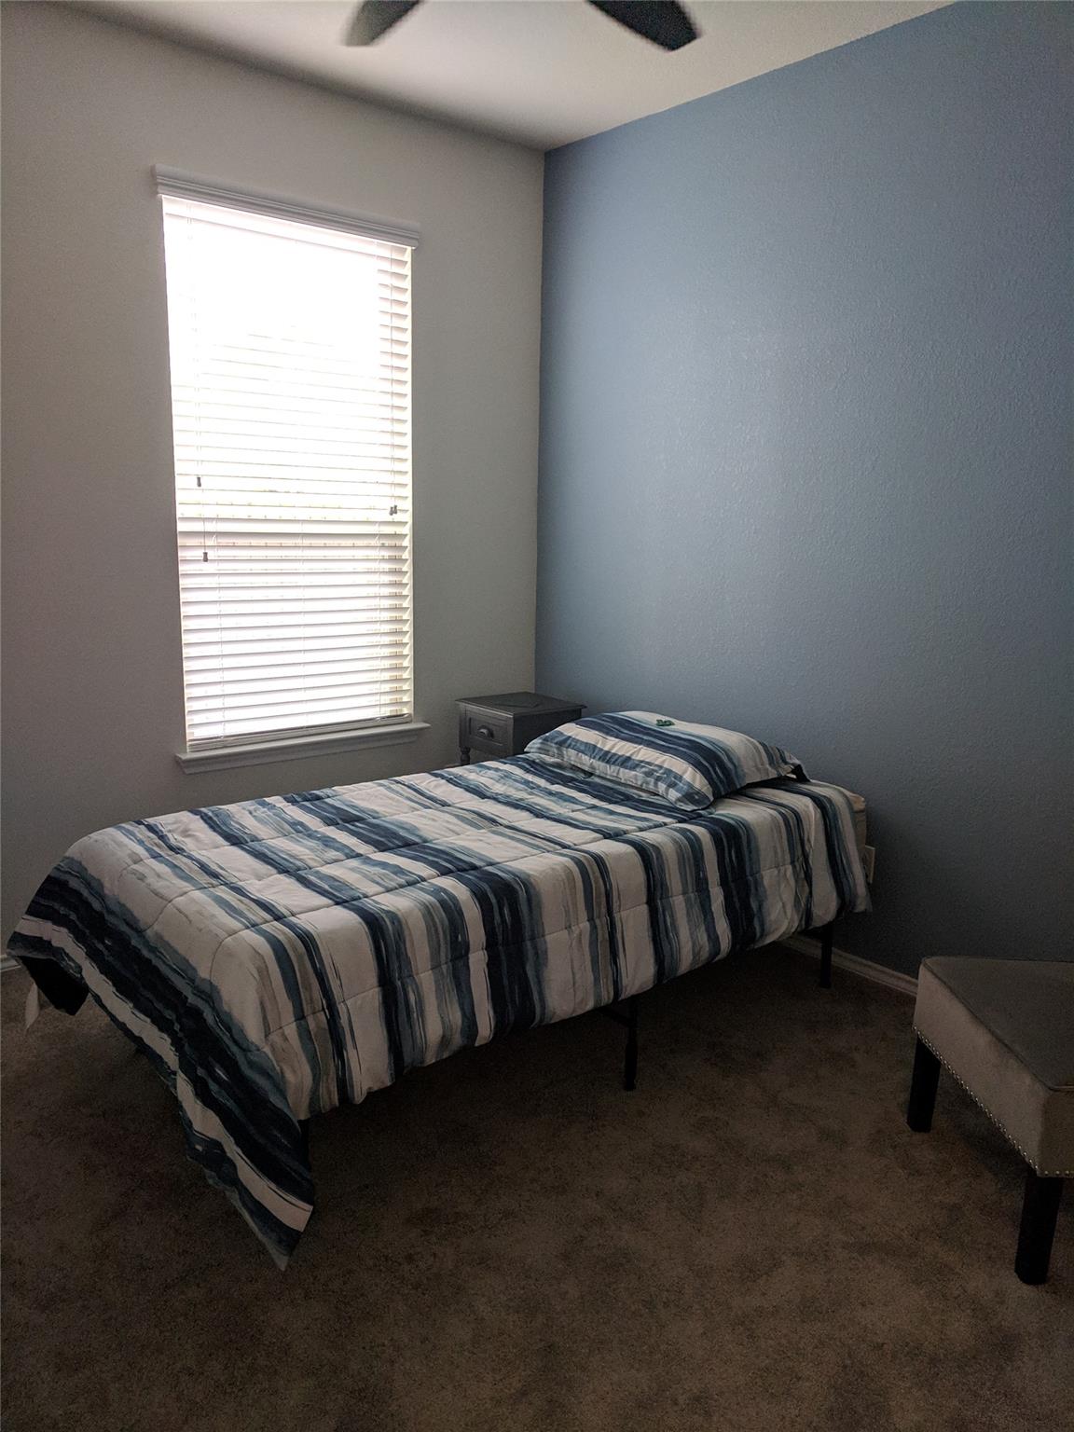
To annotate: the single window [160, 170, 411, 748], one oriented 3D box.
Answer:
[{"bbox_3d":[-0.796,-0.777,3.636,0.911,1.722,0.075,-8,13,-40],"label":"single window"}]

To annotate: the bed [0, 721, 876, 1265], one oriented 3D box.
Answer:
[{"bbox_3d":[-0.113,0.483,2.900,2.120,0.515,1.190,-8,13,-40],"label":"bed"}]

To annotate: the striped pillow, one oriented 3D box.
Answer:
[{"bbox_3d":[0.395,0.094,3.305,0.530,0.165,0.760,-8,13,-40],"label":"striped pillow"}]

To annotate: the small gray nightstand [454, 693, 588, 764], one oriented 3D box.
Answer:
[{"bbox_3d":[-0.065,0.284,4.219,0.362,0.680,0.373,-8,13,-40],"label":"small gray nightstand"}]

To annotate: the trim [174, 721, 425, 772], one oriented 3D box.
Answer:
[{"bbox_3d":[-0.796,0.105,3.798,0.980,0.078,0.083,-8,13,-40],"label":"trim"}]

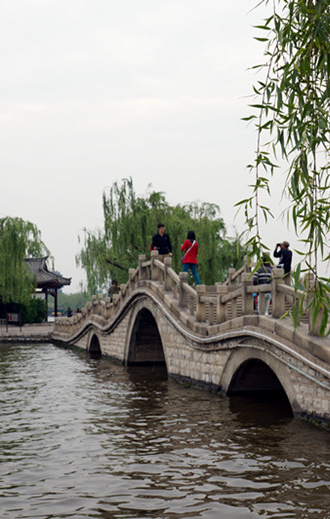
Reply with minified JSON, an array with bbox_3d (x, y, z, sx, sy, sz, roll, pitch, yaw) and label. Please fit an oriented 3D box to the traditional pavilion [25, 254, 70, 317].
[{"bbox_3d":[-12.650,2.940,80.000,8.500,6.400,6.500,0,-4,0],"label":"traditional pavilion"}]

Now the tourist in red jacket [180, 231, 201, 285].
[{"bbox_3d":[0.740,-0.010,24.600,0.530,1.630,0.420,1,-4,-14],"label":"tourist in red jacket"}]

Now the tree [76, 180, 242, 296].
[{"bbox_3d":[-0.300,-0.330,56.000,11.000,10.000,10.000,0,-4,0],"label":"tree"}]

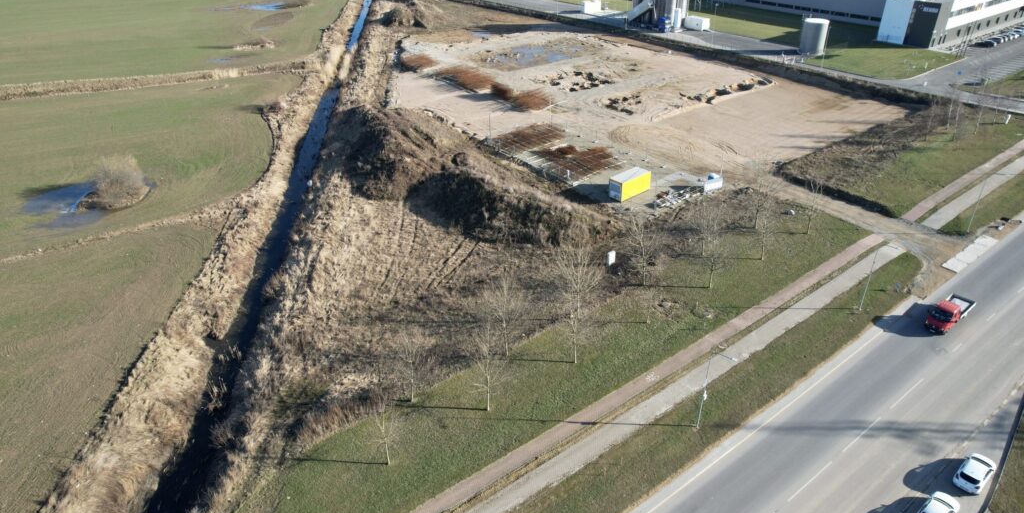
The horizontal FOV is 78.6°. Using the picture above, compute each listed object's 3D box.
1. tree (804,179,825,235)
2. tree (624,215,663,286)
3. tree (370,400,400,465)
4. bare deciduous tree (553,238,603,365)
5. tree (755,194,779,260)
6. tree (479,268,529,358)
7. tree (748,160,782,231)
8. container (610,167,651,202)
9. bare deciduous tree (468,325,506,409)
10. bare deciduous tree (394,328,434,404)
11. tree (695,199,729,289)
[{"bbox_3d":[38.116,-6.036,79.133,2.061,7.235,2.061,14,35,24],"label":"tree"},{"bbox_3d":[14.719,-0.402,69.907,4.284,8.518,4.284,5,32,12],"label":"tree"},{"bbox_3d":[-9.894,14.075,49.182,2.176,6.636,2.176,-11,32,-14],"label":"tree"},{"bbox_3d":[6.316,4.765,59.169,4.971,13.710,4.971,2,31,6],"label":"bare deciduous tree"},{"bbox_3d":[30.125,-3.211,73.779,2.417,8.409,2.417,12,34,21],"label":"tree"},{"bbox_3d":[-0.737,5.637,59.557,5.005,9.802,5.005,-2,31,-1],"label":"tree"},{"bbox_3d":[32.222,-7.563,80.025,4.043,9.272,4.043,11,34,21],"label":"tree"},{"bbox_3d":[17.178,-10.428,90.837,6.120,2.800,2.420,-25,38,-33],"label":"container"},{"bbox_3d":[-2.143,9.778,53.368,3.486,9.202,3.486,-4,31,-3],"label":"bare deciduous tree"},{"bbox_3d":[-8.596,9.721,54.883,3.411,8.113,3.411,-9,32,-11],"label":"bare deciduous tree"},{"bbox_3d":[22.544,-1.128,70.800,3.543,10.805,3.543,9,33,18],"label":"tree"}]

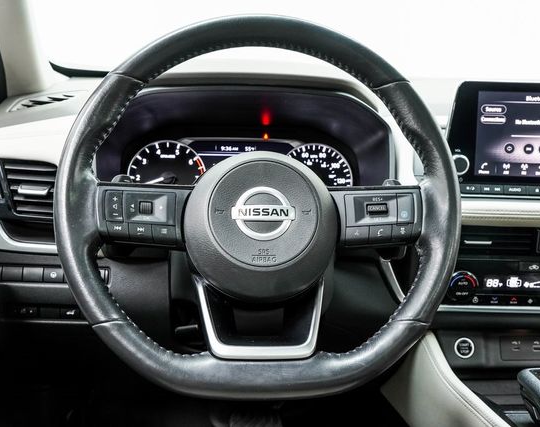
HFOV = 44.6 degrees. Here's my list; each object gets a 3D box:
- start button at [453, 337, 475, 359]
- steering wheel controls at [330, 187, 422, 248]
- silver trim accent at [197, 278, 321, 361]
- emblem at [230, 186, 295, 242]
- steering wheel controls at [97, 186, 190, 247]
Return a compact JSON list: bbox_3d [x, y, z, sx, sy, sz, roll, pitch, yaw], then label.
[{"bbox_3d":[0.266,0.184,0.900,0.029,0.029,0.010,1,0,0],"label":"start button"},{"bbox_3d":[0.099,0.003,0.611,0.086,0.057,0.024,1,-13,0],"label":"steering wheel controls"},{"bbox_3d":[-0.010,0.095,0.600,0.120,0.080,0.024,1,-16,0],"label":"silver trim accent"},{"bbox_3d":[-0.005,0.001,0.606,0.060,0.051,0.007,1,-13,0],"label":"emblem"},{"bbox_3d":[-0.117,0.003,0.611,0.086,0.057,0.024,1,-13,0],"label":"steering wheel controls"}]

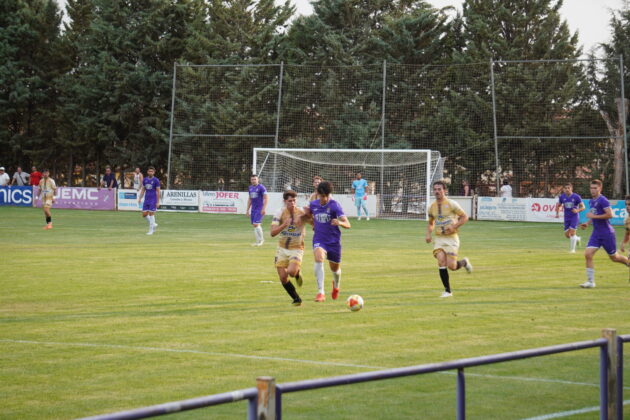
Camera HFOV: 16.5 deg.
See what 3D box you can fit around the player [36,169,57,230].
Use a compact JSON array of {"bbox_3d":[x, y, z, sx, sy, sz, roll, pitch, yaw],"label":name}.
[{"bbox_3d":[-7.647,-0.291,61.800,0.550,1.737,0.420,1,1,20],"label":"player"}]

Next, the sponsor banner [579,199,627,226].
[{"bbox_3d":[10.400,0.096,77.264,2.092,0.862,0.080,2,1,31],"label":"sponsor banner"}]

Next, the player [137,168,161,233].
[{"bbox_3d":[-4.527,-0.254,59.000,0.570,1.857,0.420,1,1,18],"label":"player"}]

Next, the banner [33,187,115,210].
[{"bbox_3d":[-9.932,-0.483,89.385,4.223,0.890,0.080,2,1,31],"label":"banner"}]

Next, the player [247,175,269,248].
[{"bbox_3d":[-1.397,0.017,52.700,0.530,1.739,0.420,1,1,20],"label":"player"}]

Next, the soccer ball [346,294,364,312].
[{"bbox_3d":[0.548,1.256,29.200,0.220,0.220,0.220,1,1,0],"label":"soccer ball"}]

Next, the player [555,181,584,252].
[{"bbox_3d":[6.099,0.192,52.000,0.620,1.678,0.580,1,1,15],"label":"player"}]

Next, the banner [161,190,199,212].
[{"bbox_3d":[-5.450,-0.345,86.713,1.958,0.861,0.080,2,1,31],"label":"banner"}]

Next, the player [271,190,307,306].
[{"bbox_3d":[-0.367,0.539,30.600,0.560,1.629,0.700,1,1,-8],"label":"player"}]

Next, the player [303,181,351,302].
[{"bbox_3d":[0.166,0.462,31.300,0.680,1.745,0.600,1,1,3],"label":"player"}]

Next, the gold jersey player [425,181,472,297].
[{"bbox_3d":[2.030,0.445,33.000,0.580,1.772,0.680,2,1,32],"label":"gold jersey player"}]

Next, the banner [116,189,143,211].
[{"bbox_3d":[-7.155,-0.391,87.730,1.965,0.855,0.080,2,1,31],"label":"banner"}]

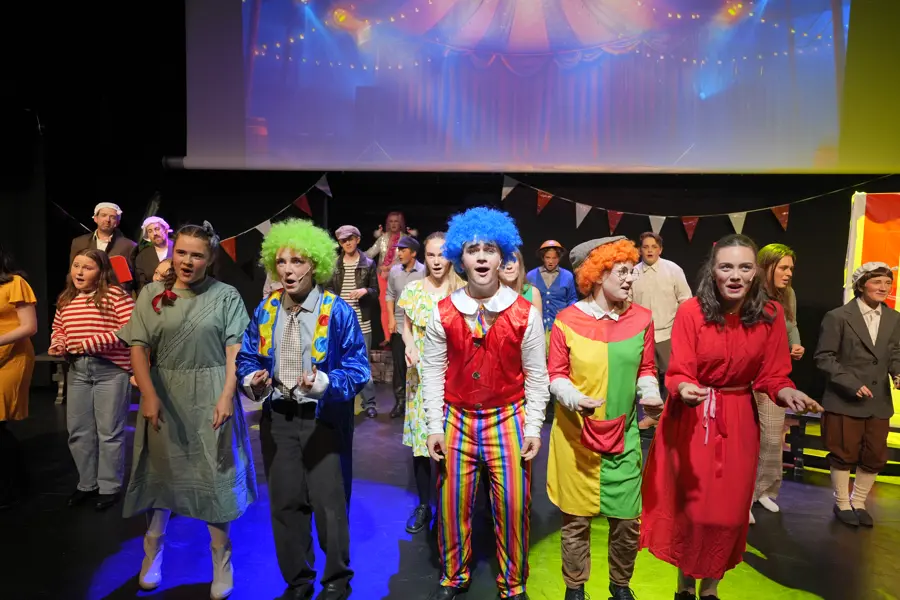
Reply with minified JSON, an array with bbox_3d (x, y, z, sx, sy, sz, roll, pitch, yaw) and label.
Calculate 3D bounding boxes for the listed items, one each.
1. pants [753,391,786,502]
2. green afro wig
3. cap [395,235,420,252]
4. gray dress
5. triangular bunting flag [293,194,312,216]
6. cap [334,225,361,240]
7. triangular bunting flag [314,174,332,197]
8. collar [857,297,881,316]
[{"bbox_3d":[1.770,0.767,3.420,0.360,0.860,0.280,-4,7,-37],"label":"pants"},{"bbox_3d":[-0.619,-0.198,2.450,0.310,0.265,0.290,2,5,9],"label":"green afro wig"},{"bbox_3d":[-0.353,-0.475,5.050,0.255,0.140,0.195,-4,7,-35],"label":"cap"},{"bbox_3d":[-1.133,0.430,2.620,0.570,1.060,0.410,0,6,-6],"label":"gray dress"},{"bbox_3d":[-1.470,-0.945,6.000,0.155,0.210,0.020,-36,0,-5],"label":"triangular bunting flag"},{"bbox_3d":[-0.868,-0.572,5.080,0.200,0.130,0.260,3,7,27],"label":"cap"},{"bbox_3d":[-1.265,-1.145,6.000,0.165,0.210,0.020,-34,0,-5],"label":"triangular bunting flag"},{"bbox_3d":[2.321,0.036,3.320,0.150,0.110,0.120,2,5,14],"label":"collar"}]

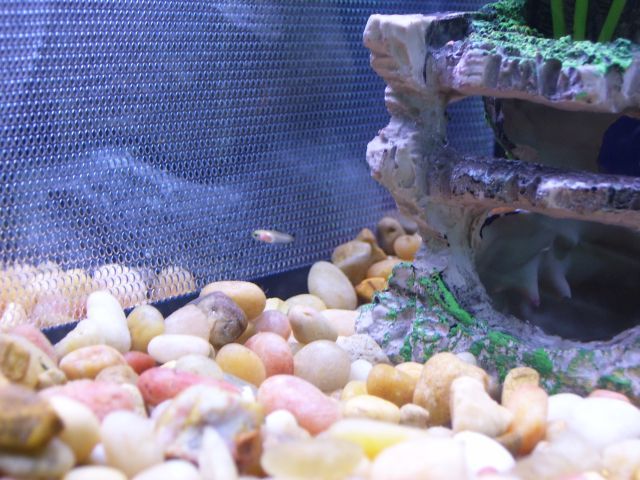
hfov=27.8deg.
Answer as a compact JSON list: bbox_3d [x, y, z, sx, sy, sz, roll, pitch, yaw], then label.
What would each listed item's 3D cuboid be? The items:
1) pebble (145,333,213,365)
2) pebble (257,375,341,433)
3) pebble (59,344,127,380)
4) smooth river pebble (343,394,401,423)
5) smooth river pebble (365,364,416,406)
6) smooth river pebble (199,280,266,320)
[{"bbox_3d":[-0.046,0.035,0.420,0.022,0.009,0.013,0,10,5],"label":"pebble"},{"bbox_3d":[-0.006,0.046,0.362,0.027,0.012,0.015,22,17,15],"label":"pebble"},{"bbox_3d":[-0.071,0.038,0.405,0.021,0.011,0.015,-4,10,5],"label":"pebble"},{"bbox_3d":[0.014,0.047,0.362,0.017,0.009,0.012,4,11,9],"label":"smooth river pebble"},{"bbox_3d":[0.022,0.043,0.385,0.017,0.012,0.015,15,12,7],"label":"smooth river pebble"},{"bbox_3d":[-0.032,0.023,0.475,0.025,0.013,0.017,12,12,8],"label":"smooth river pebble"}]

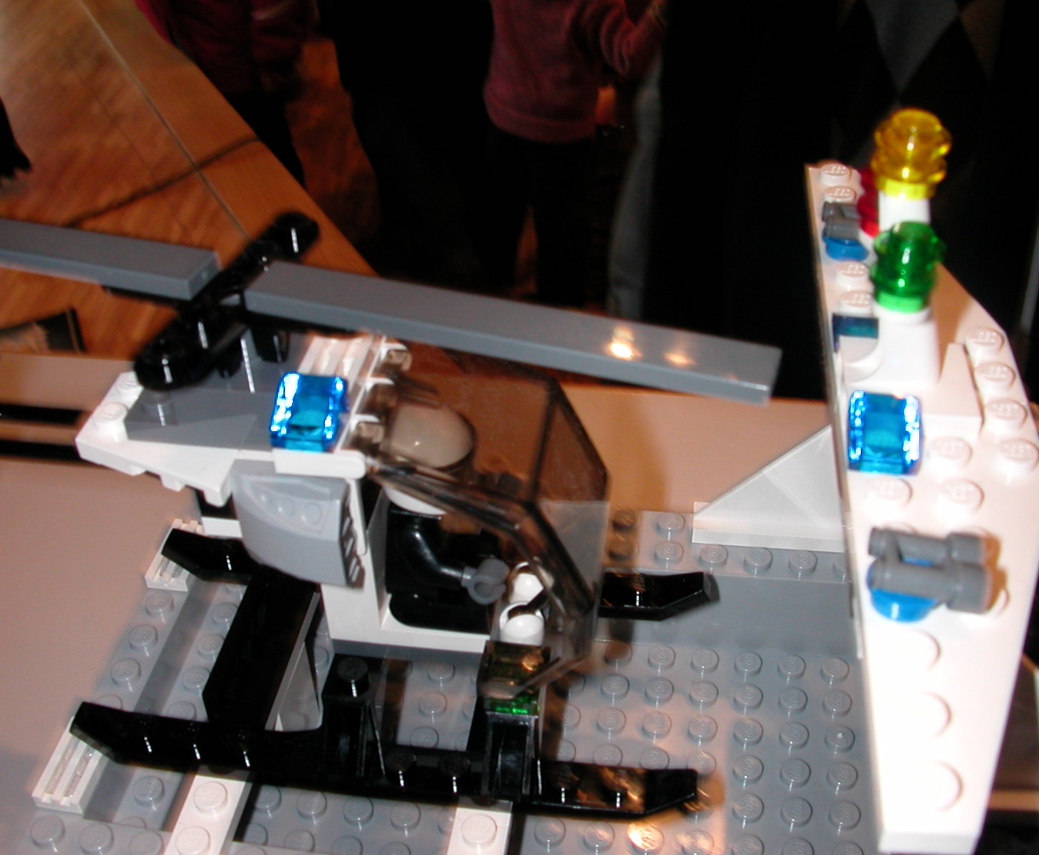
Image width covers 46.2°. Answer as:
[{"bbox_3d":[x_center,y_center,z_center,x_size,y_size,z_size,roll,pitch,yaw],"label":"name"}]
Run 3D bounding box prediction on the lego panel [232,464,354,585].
[{"bbox_3d":[-0.030,0.015,0.162,0.016,0.018,0.009,4,38,7],"label":"lego panel"}]

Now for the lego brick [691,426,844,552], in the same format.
[{"bbox_3d":[0.047,0.008,0.215,0.032,0.029,0.008,4,38,7],"label":"lego brick"}]

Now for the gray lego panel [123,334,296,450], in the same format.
[{"bbox_3d":[-0.040,-0.004,0.168,0.024,0.005,0.016,4,38,7],"label":"gray lego panel"}]

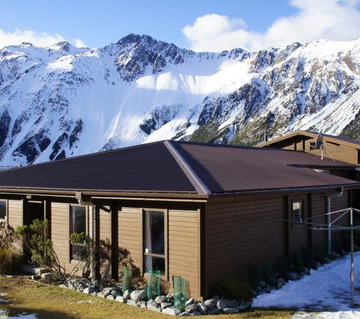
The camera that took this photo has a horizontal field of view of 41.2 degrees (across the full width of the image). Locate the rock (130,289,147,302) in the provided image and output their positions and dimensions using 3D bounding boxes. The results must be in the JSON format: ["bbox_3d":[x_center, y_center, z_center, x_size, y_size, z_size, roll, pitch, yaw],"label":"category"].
[{"bbox_3d":[-1.081,3.545,12.504,0.411,0.331,0.329,0,-2,0],"label":"rock"}]

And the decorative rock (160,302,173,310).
[{"bbox_3d":[-0.327,3.633,11.850,0.284,0.192,0.250,0,-1,0],"label":"decorative rock"}]

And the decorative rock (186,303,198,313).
[{"bbox_3d":[0.300,3.560,11.535,0.288,0.213,0.231,0,-2,0],"label":"decorative rock"}]

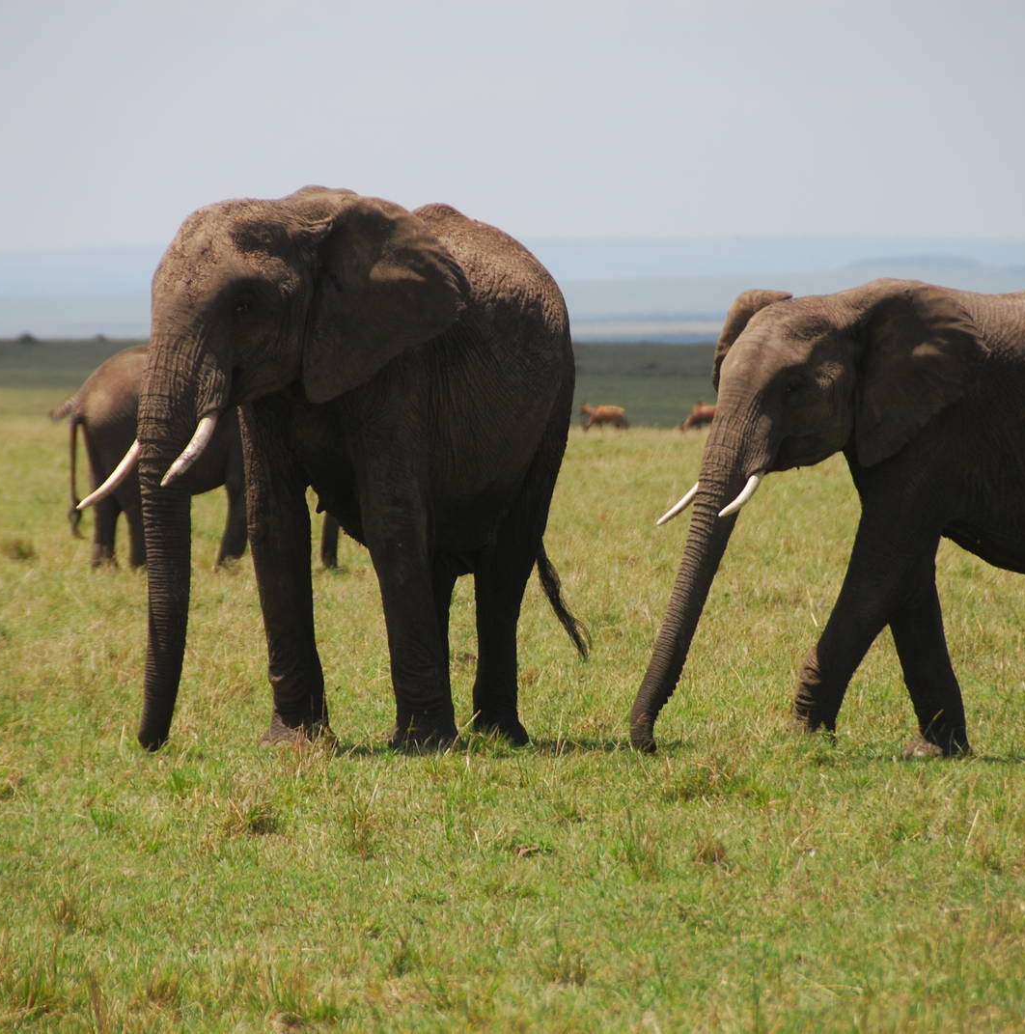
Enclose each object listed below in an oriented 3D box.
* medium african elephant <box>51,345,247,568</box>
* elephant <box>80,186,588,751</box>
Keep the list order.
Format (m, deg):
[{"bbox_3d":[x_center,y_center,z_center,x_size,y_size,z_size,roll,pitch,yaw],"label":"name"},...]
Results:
[{"bbox_3d":[-2.578,-0.587,114.000,2.900,2.100,1.150,0,1,-14],"label":"medium african elephant"},{"bbox_3d":[-0.799,-0.228,62.500,1.500,2.750,3.350,1,1,42],"label":"elephant"}]

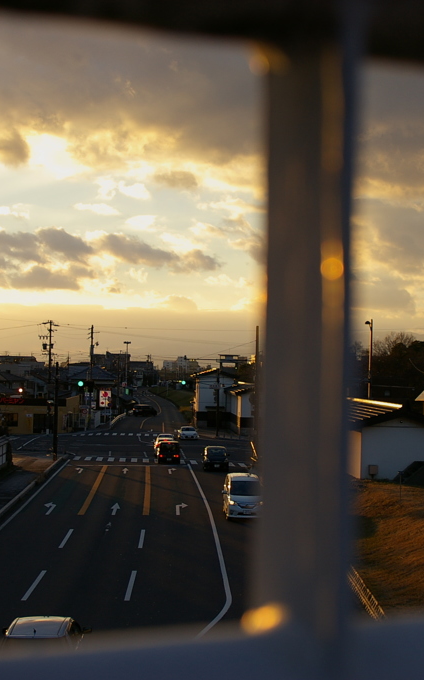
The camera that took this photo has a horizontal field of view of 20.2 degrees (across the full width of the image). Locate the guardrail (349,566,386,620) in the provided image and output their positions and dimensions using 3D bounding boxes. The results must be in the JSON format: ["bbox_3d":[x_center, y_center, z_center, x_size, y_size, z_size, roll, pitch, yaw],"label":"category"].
[{"bbox_3d":[4.300,7.114,31.968,0.200,0.750,9.500,1,-2,-1],"label":"guardrail"}]

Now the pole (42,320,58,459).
[{"bbox_3d":[-12.510,3.794,91.869,1.200,10.600,0.700,1,-1,-11],"label":"pole"}]

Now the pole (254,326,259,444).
[{"bbox_3d":[4.043,4.186,106.838,0.320,10.800,0.320,1,-2,-2],"label":"pole"}]

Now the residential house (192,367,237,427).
[{"bbox_3d":[0.280,6.981,144.640,5.800,6.926,9.500,1,-2,-2],"label":"residential house"}]

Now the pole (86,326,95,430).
[{"bbox_3d":[-12.975,4.033,127.862,0.600,11.180,0.800,1,-1,18],"label":"pole"}]

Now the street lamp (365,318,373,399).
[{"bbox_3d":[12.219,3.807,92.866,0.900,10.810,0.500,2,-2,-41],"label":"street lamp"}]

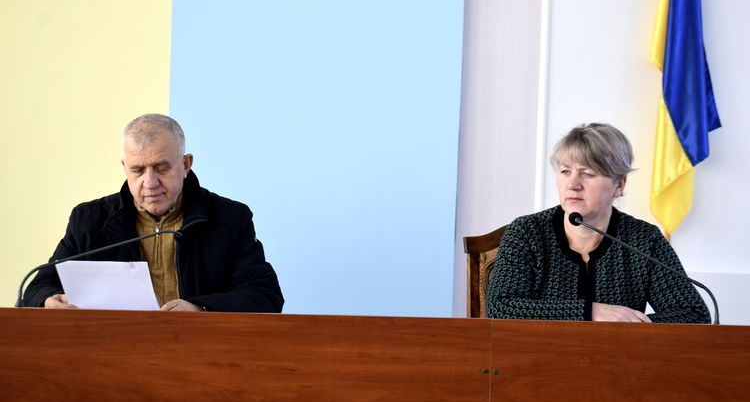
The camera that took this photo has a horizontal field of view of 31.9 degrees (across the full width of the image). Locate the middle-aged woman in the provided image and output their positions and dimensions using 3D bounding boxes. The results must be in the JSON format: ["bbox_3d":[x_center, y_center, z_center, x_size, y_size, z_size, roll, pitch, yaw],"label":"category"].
[{"bbox_3d":[0.545,0.430,3.250,0.570,1.250,0.780,2,1,7],"label":"middle-aged woman"}]

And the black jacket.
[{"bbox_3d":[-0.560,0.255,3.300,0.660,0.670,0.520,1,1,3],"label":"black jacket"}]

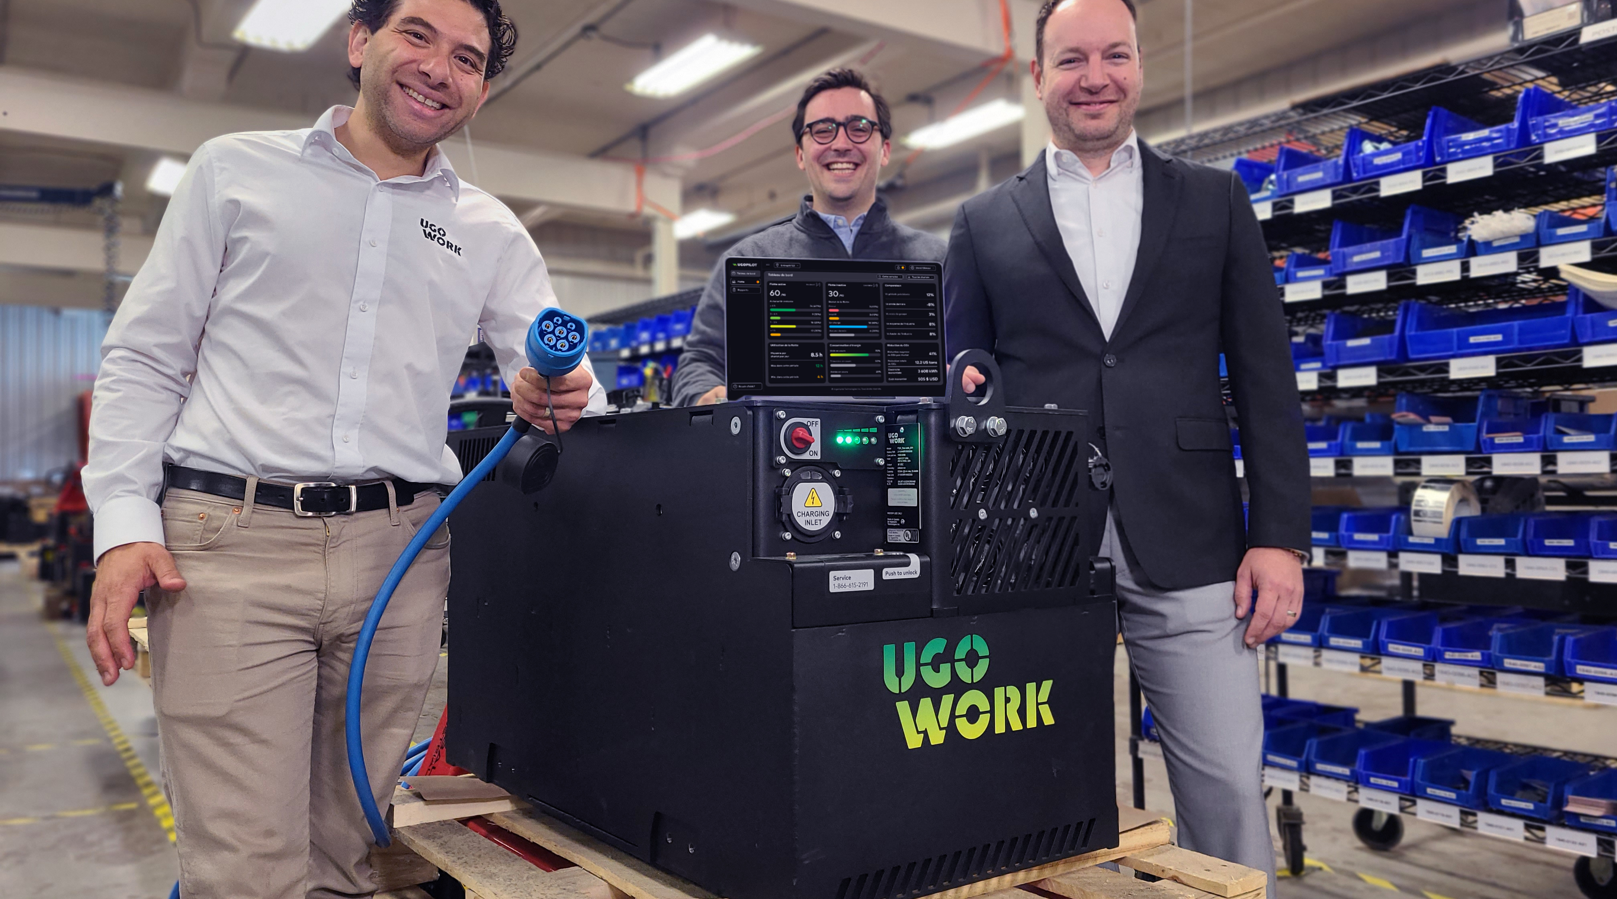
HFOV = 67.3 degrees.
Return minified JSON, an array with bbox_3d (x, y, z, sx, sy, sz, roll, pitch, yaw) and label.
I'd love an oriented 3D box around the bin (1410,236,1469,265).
[{"bbox_3d":[1.243,-0.384,2.314,0.187,0.070,0.105,1,-2,-38],"label":"bin"}]

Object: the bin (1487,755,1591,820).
[{"bbox_3d":[1.302,0.604,2.156,0.187,0.070,0.105,1,-2,-37],"label":"bin"}]

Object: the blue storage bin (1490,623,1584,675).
[{"bbox_3d":[1.327,0.356,2.188,0.187,0.070,0.105,1,-2,-38],"label":"blue storage bin"}]

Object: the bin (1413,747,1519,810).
[{"bbox_3d":[1.225,0.608,2.258,0.187,0.070,0.105,1,-2,-37],"label":"bin"}]

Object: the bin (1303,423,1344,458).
[{"bbox_3d":[1.081,-0.018,2.458,0.187,0.070,0.105,1,-2,-37],"label":"bin"}]

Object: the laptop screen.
[{"bbox_3d":[0.041,-0.160,1.682,0.307,0.209,0.012,0,-8,-10],"label":"laptop screen"}]

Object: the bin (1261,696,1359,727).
[{"bbox_3d":[1.144,0.625,2.743,0.187,0.070,0.105,1,-2,-38],"label":"bin"}]

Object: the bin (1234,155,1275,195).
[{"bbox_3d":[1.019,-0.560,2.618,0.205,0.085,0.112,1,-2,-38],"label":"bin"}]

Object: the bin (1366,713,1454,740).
[{"bbox_3d":[1.275,0.616,2.581,0.187,0.070,0.105,1,-2,-37],"label":"bin"}]

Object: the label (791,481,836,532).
[{"bbox_3d":[0.006,0.066,1.386,0.061,0.056,0.005,1,-2,-38],"label":"label"}]

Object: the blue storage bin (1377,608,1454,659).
[{"bbox_3d":[1.201,0.359,2.348,0.187,0.070,0.105,1,-2,-38],"label":"blue storage bin"}]

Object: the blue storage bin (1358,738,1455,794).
[{"bbox_3d":[1.172,0.615,2.377,0.187,0.070,0.105,1,-2,-38],"label":"blue storage bin"}]

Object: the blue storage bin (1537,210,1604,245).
[{"bbox_3d":[1.357,-0.375,2.098,0.187,0.070,0.105,1,-2,-37],"label":"blue storage bin"}]

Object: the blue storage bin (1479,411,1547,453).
[{"bbox_3d":[1.318,-0.028,2.209,0.187,0.070,0.105,1,-2,-38],"label":"blue storage bin"}]

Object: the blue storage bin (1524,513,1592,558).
[{"bbox_3d":[1.341,0.153,2.110,0.187,0.070,0.105,1,-2,-37],"label":"blue storage bin"}]

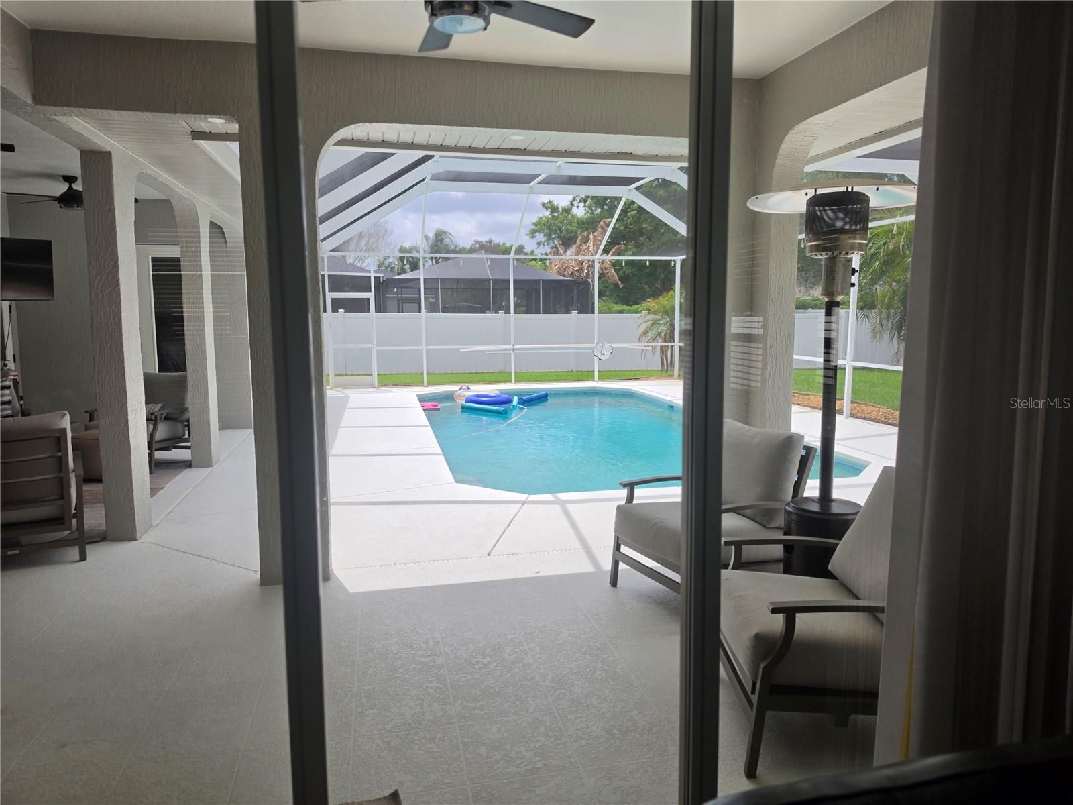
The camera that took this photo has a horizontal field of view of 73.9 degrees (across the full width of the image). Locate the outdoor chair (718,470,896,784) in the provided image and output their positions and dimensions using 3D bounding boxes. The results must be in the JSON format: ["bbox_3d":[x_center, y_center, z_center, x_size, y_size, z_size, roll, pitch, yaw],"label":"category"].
[{"bbox_3d":[1.165,0.785,2.752,0.850,0.950,0.740,0,7,1],"label":"outdoor chair"}]

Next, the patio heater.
[{"bbox_3d":[1.425,0.054,3.514,0.820,2.220,0.820,-1,7,-12],"label":"patio heater"}]

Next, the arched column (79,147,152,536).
[{"bbox_3d":[-2.987,-0.373,5.087,0.210,2.660,0.395,-1,7,-12],"label":"arched column"}]

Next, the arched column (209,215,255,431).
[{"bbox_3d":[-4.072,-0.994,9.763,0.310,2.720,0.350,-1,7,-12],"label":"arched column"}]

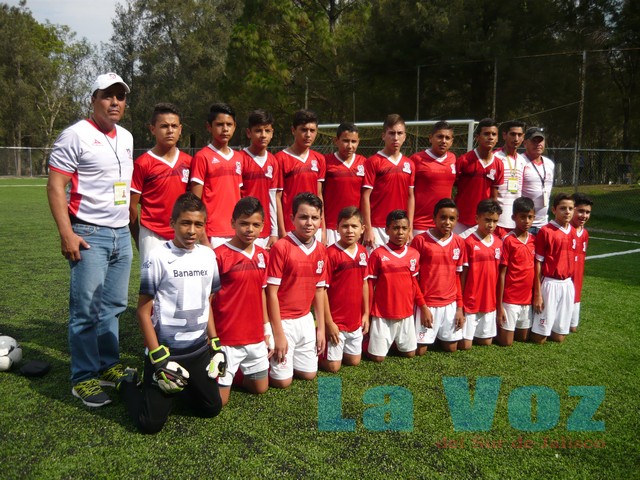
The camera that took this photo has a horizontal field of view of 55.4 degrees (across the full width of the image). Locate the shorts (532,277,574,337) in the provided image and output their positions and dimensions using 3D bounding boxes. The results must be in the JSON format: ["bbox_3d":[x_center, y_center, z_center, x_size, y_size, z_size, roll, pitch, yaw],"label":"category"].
[{"bbox_3d":[1.688,0.490,4.412,0.330,0.431,0.270,-3,9,-23],"label":"shorts"}]

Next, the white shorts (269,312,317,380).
[{"bbox_3d":[-0.155,0.616,3.560,0.330,0.410,0.270,-5,9,-30],"label":"white shorts"}]

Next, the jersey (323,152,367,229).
[{"bbox_3d":[0.183,-0.347,4.370,0.420,0.560,0.250,-3,8,-22],"label":"jersey"}]

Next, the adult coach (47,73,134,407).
[{"bbox_3d":[-1.239,0.008,3.309,0.360,1.710,0.520,7,10,43],"label":"adult coach"}]

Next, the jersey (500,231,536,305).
[{"bbox_3d":[1.425,0.199,4.358,0.360,0.538,0.230,-3,9,-23],"label":"jersey"}]

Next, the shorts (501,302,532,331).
[{"bbox_3d":[1.382,0.493,4.270,0.280,0.310,0.240,-3,8,-22],"label":"shorts"}]

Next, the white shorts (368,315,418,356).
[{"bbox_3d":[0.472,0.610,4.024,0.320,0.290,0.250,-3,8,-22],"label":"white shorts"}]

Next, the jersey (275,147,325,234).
[{"bbox_3d":[-0.135,-0.320,4.018,0.390,0.559,0.240,-4,9,-25],"label":"jersey"}]

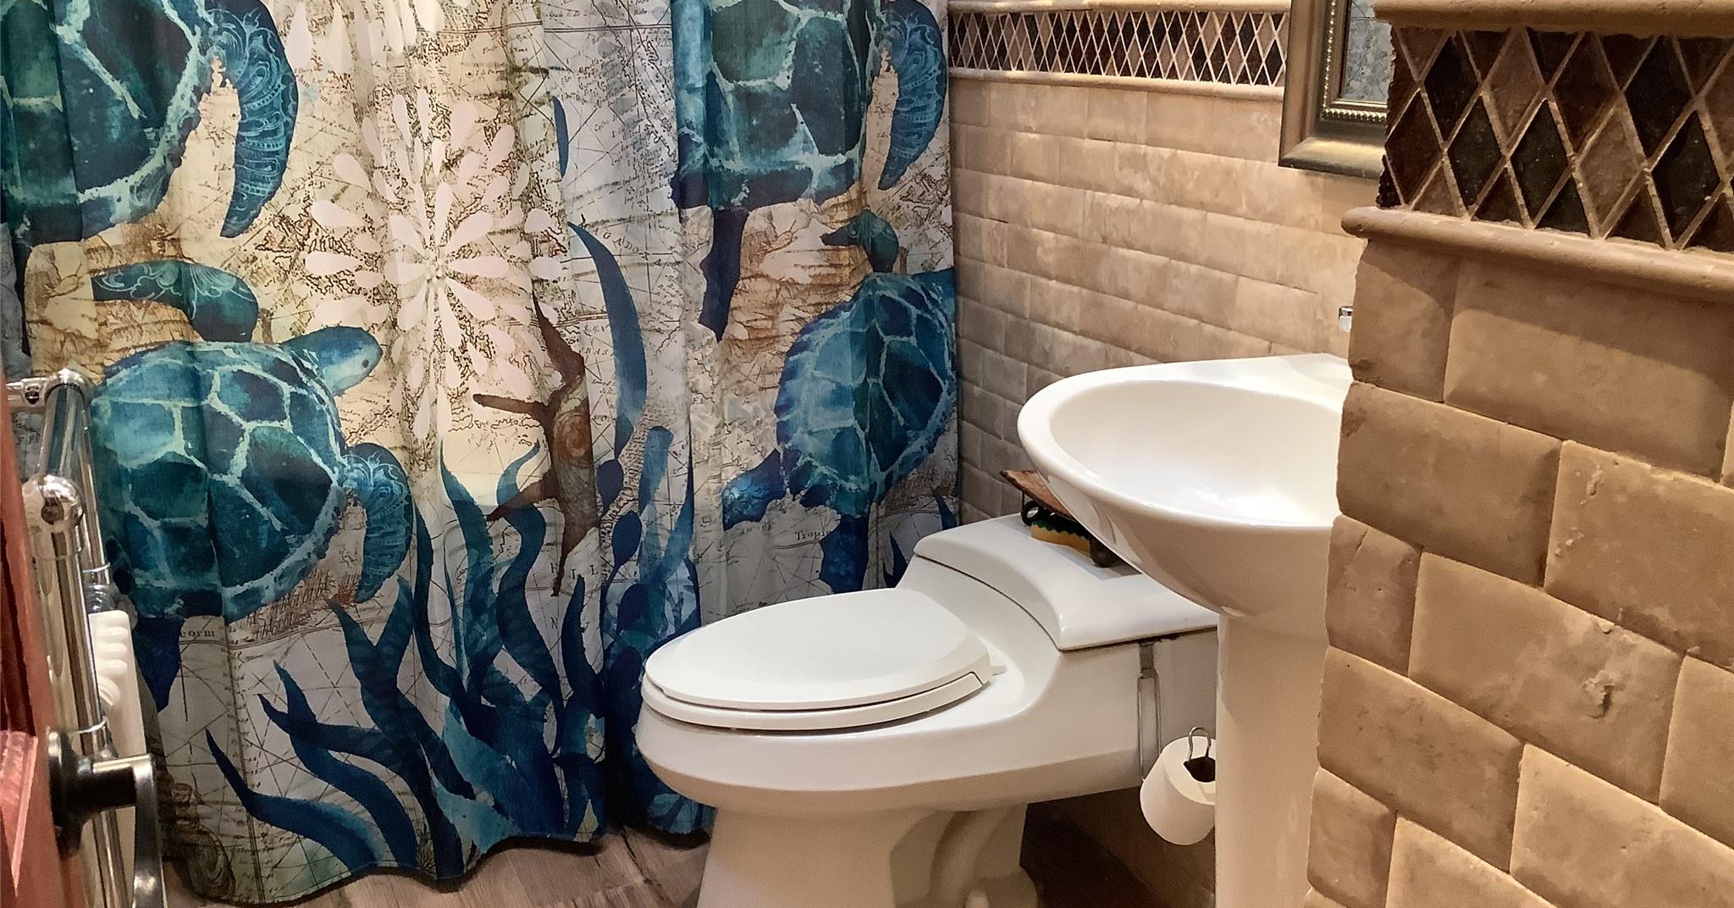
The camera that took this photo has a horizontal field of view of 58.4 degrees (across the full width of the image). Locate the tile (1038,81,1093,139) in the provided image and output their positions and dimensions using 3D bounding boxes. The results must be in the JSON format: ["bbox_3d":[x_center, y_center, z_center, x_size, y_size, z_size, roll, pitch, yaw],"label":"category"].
[{"bbox_3d":[0.309,-0.537,2.446,0.012,0.075,0.151,-7,17,-25],"label":"tile"}]

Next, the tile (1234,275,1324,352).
[{"bbox_3d":[0.539,-0.187,2.045,0.012,0.075,0.151,-7,17,-25],"label":"tile"}]

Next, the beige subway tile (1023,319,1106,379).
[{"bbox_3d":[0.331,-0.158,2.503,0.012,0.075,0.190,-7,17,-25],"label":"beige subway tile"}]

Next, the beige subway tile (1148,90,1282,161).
[{"bbox_3d":[0.473,-0.444,2.115,0.012,0.075,0.289,-7,17,-25],"label":"beige subway tile"}]

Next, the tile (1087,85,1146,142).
[{"bbox_3d":[0.370,-0.496,2.296,0.011,0.073,0.152,-7,17,-25],"label":"tile"}]

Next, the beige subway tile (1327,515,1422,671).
[{"bbox_3d":[0.285,0.078,0.857,0.012,0.076,0.063,-7,17,-25],"label":"beige subway tile"}]

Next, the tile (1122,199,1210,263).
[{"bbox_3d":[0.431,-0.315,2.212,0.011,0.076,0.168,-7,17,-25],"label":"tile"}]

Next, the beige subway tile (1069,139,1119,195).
[{"bbox_3d":[0.354,-0.451,2.435,0.012,0.076,0.149,-7,17,-25],"label":"beige subway tile"}]

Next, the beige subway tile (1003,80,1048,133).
[{"bbox_3d":[0.245,-0.567,2.549,0.011,0.073,0.150,-7,17,-25],"label":"beige subway tile"}]

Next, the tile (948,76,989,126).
[{"bbox_3d":[0.177,-0.612,2.710,0.012,0.075,0.151,-7,17,-25],"label":"tile"}]

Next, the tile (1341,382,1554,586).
[{"bbox_3d":[0.295,0.013,0.794,0.011,0.073,0.140,-7,17,-25],"label":"tile"}]

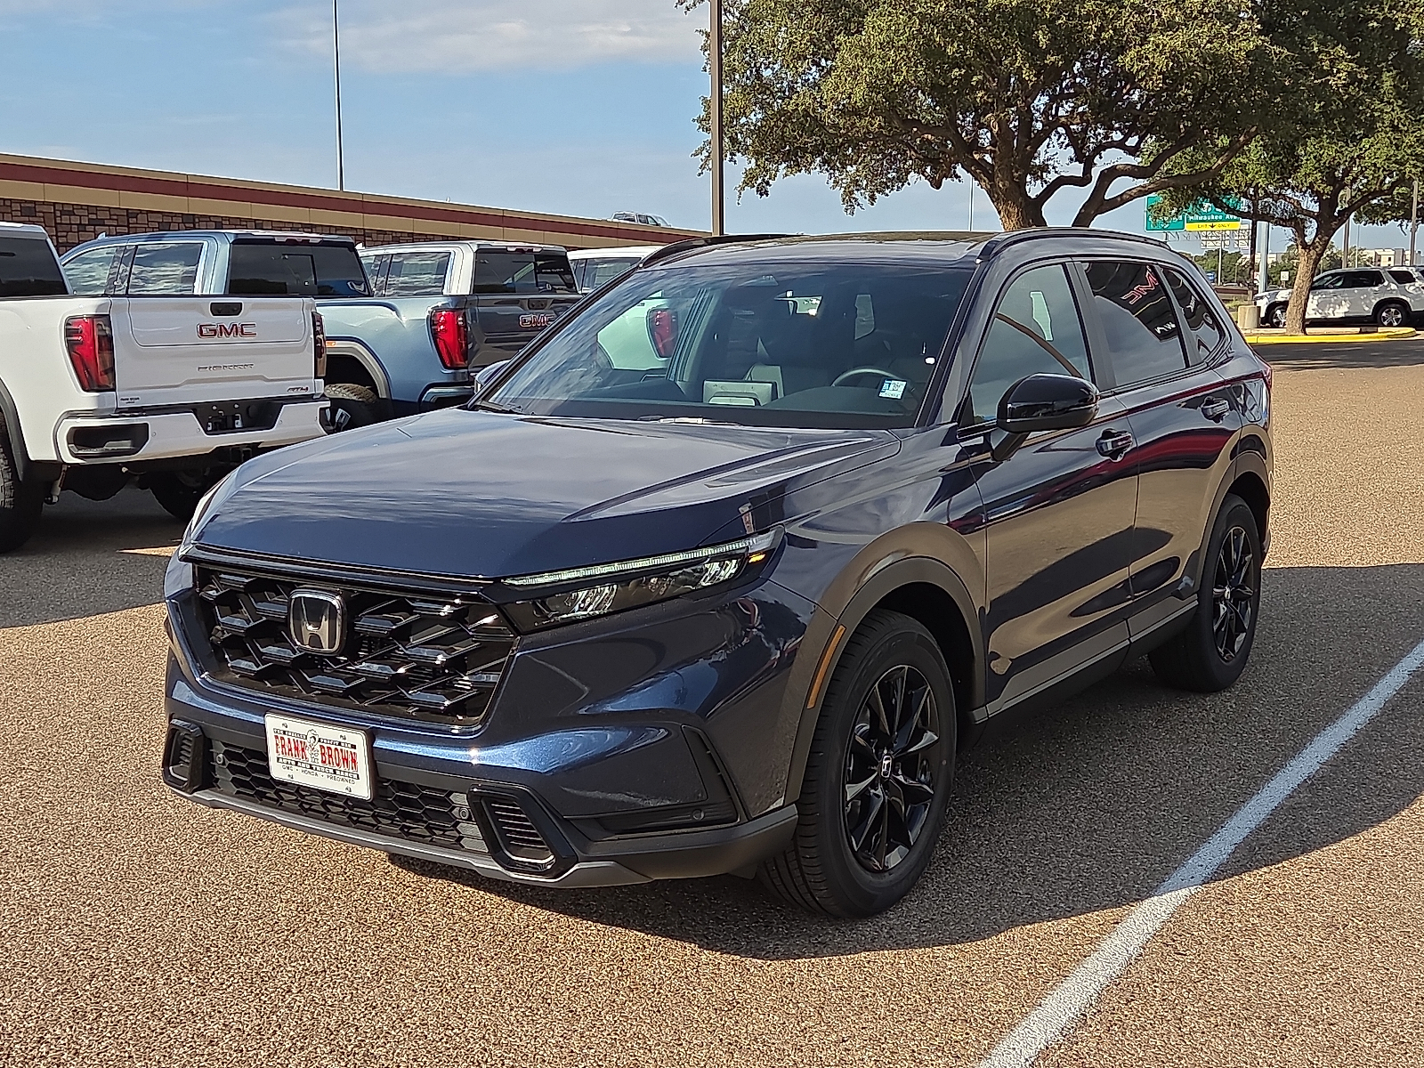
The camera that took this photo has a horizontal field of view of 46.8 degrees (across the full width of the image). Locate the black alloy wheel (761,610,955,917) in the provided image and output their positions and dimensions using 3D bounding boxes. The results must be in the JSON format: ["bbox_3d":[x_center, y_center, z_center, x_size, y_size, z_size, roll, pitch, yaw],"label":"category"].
[{"bbox_3d":[0.357,0.554,4.038,0.240,0.741,0.741,6,10,33],"label":"black alloy wheel"}]

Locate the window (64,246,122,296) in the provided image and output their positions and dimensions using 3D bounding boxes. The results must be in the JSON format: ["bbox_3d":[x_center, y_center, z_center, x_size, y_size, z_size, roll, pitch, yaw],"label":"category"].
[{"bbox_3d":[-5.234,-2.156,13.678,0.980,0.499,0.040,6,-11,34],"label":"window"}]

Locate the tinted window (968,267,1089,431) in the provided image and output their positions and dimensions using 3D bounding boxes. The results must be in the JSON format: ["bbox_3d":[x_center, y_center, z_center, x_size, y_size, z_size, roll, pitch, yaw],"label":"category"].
[{"bbox_3d":[0.893,-0.554,4.801,0.040,0.492,1.026,-18,-3,35],"label":"tinted window"}]

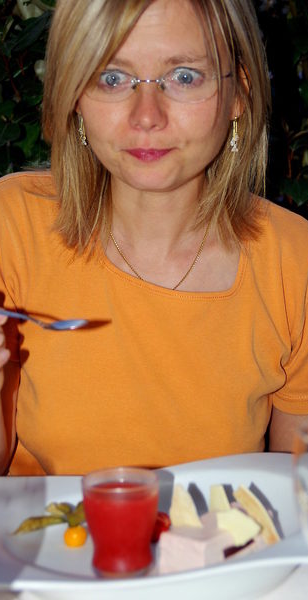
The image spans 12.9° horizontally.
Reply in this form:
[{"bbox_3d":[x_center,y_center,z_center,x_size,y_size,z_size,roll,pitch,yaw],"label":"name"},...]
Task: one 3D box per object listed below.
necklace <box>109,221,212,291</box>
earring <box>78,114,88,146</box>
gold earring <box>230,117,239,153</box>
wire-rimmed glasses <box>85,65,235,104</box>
[{"bbox_3d":[0.006,-0.049,1.283,0.118,0.092,0.115,0,7,0],"label":"necklace"},{"bbox_3d":[-0.066,-0.157,1.262,0.009,0.031,0.009,1,7,4],"label":"earring"},{"bbox_3d":[0.074,-0.152,1.253,0.009,0.033,0.009,1,7,4],"label":"gold earring"},{"bbox_3d":[0.001,-0.197,1.217,0.135,0.042,0.140,2,15,4],"label":"wire-rimmed glasses"}]

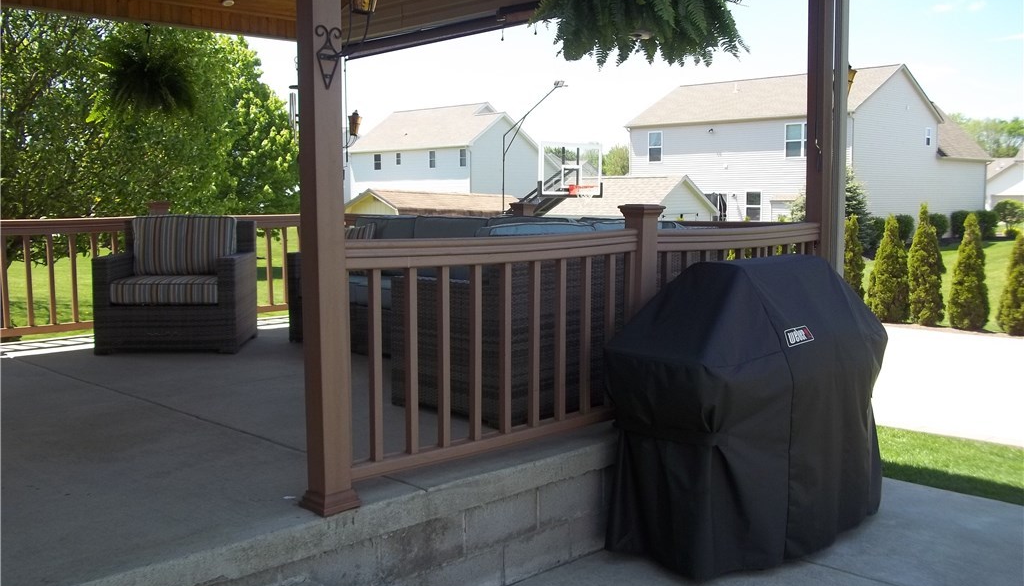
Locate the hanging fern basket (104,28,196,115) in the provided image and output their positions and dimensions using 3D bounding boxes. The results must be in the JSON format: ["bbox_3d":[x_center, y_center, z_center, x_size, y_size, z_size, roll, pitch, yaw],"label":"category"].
[{"bbox_3d":[-2.797,-1.714,7.324,0.712,0.665,0.712,-6,7,-45],"label":"hanging fern basket"}]

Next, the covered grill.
[{"bbox_3d":[1.123,0.476,4.361,1.494,1.212,0.582,-5,7,-41],"label":"covered grill"}]

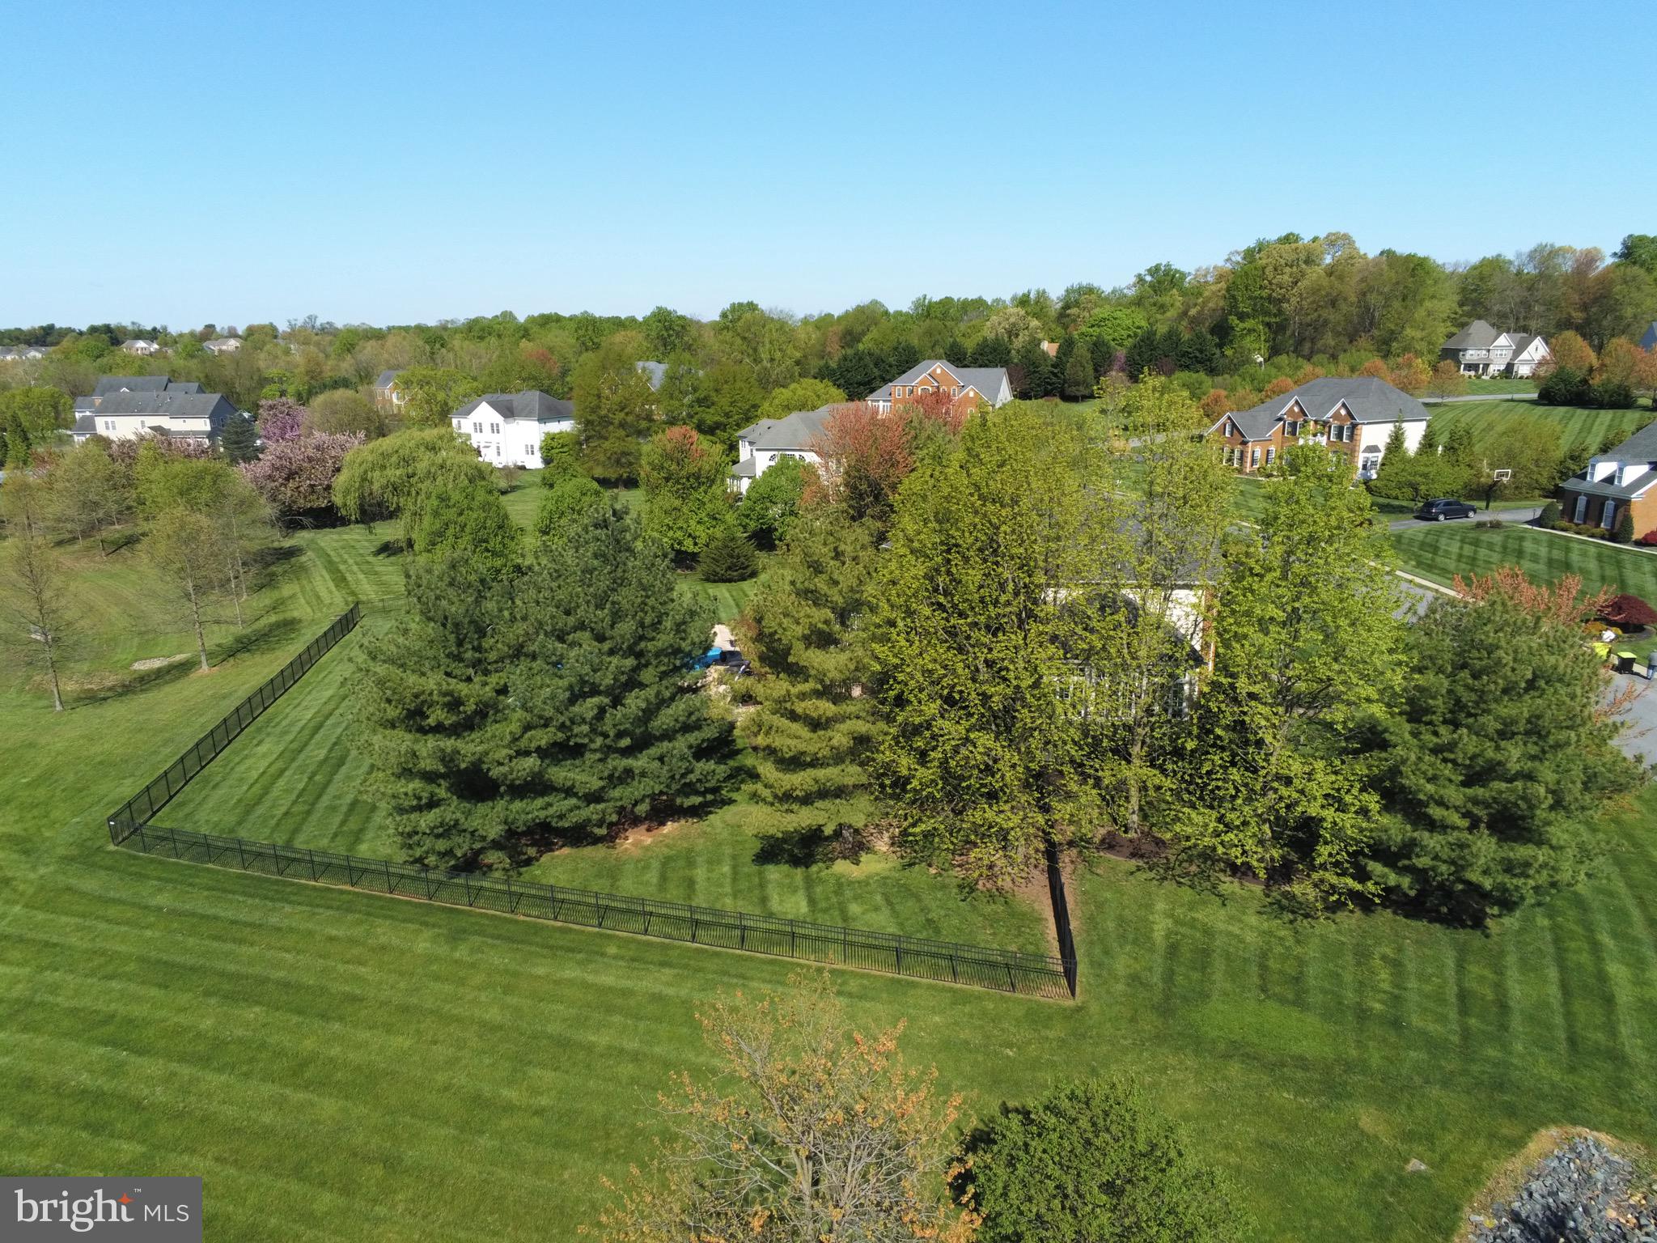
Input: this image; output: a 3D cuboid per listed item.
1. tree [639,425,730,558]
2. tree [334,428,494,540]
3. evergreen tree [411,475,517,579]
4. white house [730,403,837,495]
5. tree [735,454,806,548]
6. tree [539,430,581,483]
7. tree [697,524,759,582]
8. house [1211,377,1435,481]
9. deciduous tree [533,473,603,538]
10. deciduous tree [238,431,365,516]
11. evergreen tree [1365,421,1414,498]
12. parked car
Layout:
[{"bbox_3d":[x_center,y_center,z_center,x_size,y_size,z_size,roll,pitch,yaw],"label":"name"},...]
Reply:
[{"bbox_3d":[-12.692,-10.672,94.442,7.830,12.160,7.830,-3,15,-7],"label":"tree"},{"bbox_3d":[-42.569,-13.763,110.533,14.900,11.450,14.900,-7,16,-20],"label":"tree"},{"bbox_3d":[-31.301,-7.884,93.813,8.700,9.270,8.700,-6,16,-18],"label":"evergreen tree"},{"bbox_3d":[-2.166,-17.168,112.700,14.000,9.700,17.000,2,15,12],"label":"white house"},{"bbox_3d":[-5.309,-10.643,98.877,6.340,8.760,6.340,-2,15,-3],"label":"tree"},{"bbox_3d":[-32.998,-19.685,134.095,4.930,7.070,4.930,-5,15,-13],"label":"tree"},{"bbox_3d":[-8.242,-5.607,89.397,4.950,4.710,4.950,-2,15,-5],"label":"tree"},{"bbox_3d":[56.066,-22.415,126.035,17.000,10.680,16.000,-9,17,-28],"label":"house"},{"bbox_3d":[-23.066,-8.548,96.849,6.730,8.990,6.730,-5,15,-13],"label":"deciduous tree"},{"bbox_3d":[-59.499,-16.112,122.724,12.230,9.960,12.230,-8,16,-25],"label":"deciduous tree"},{"bbox_3d":[56.643,-16.424,108.955,4.140,8.160,4.140,7,17,27],"label":"evergreen tree"},{"bbox_3d":[55.737,-10.118,98.705,4.800,1.720,1.930,-4,15,-11],"label":"parked car"}]

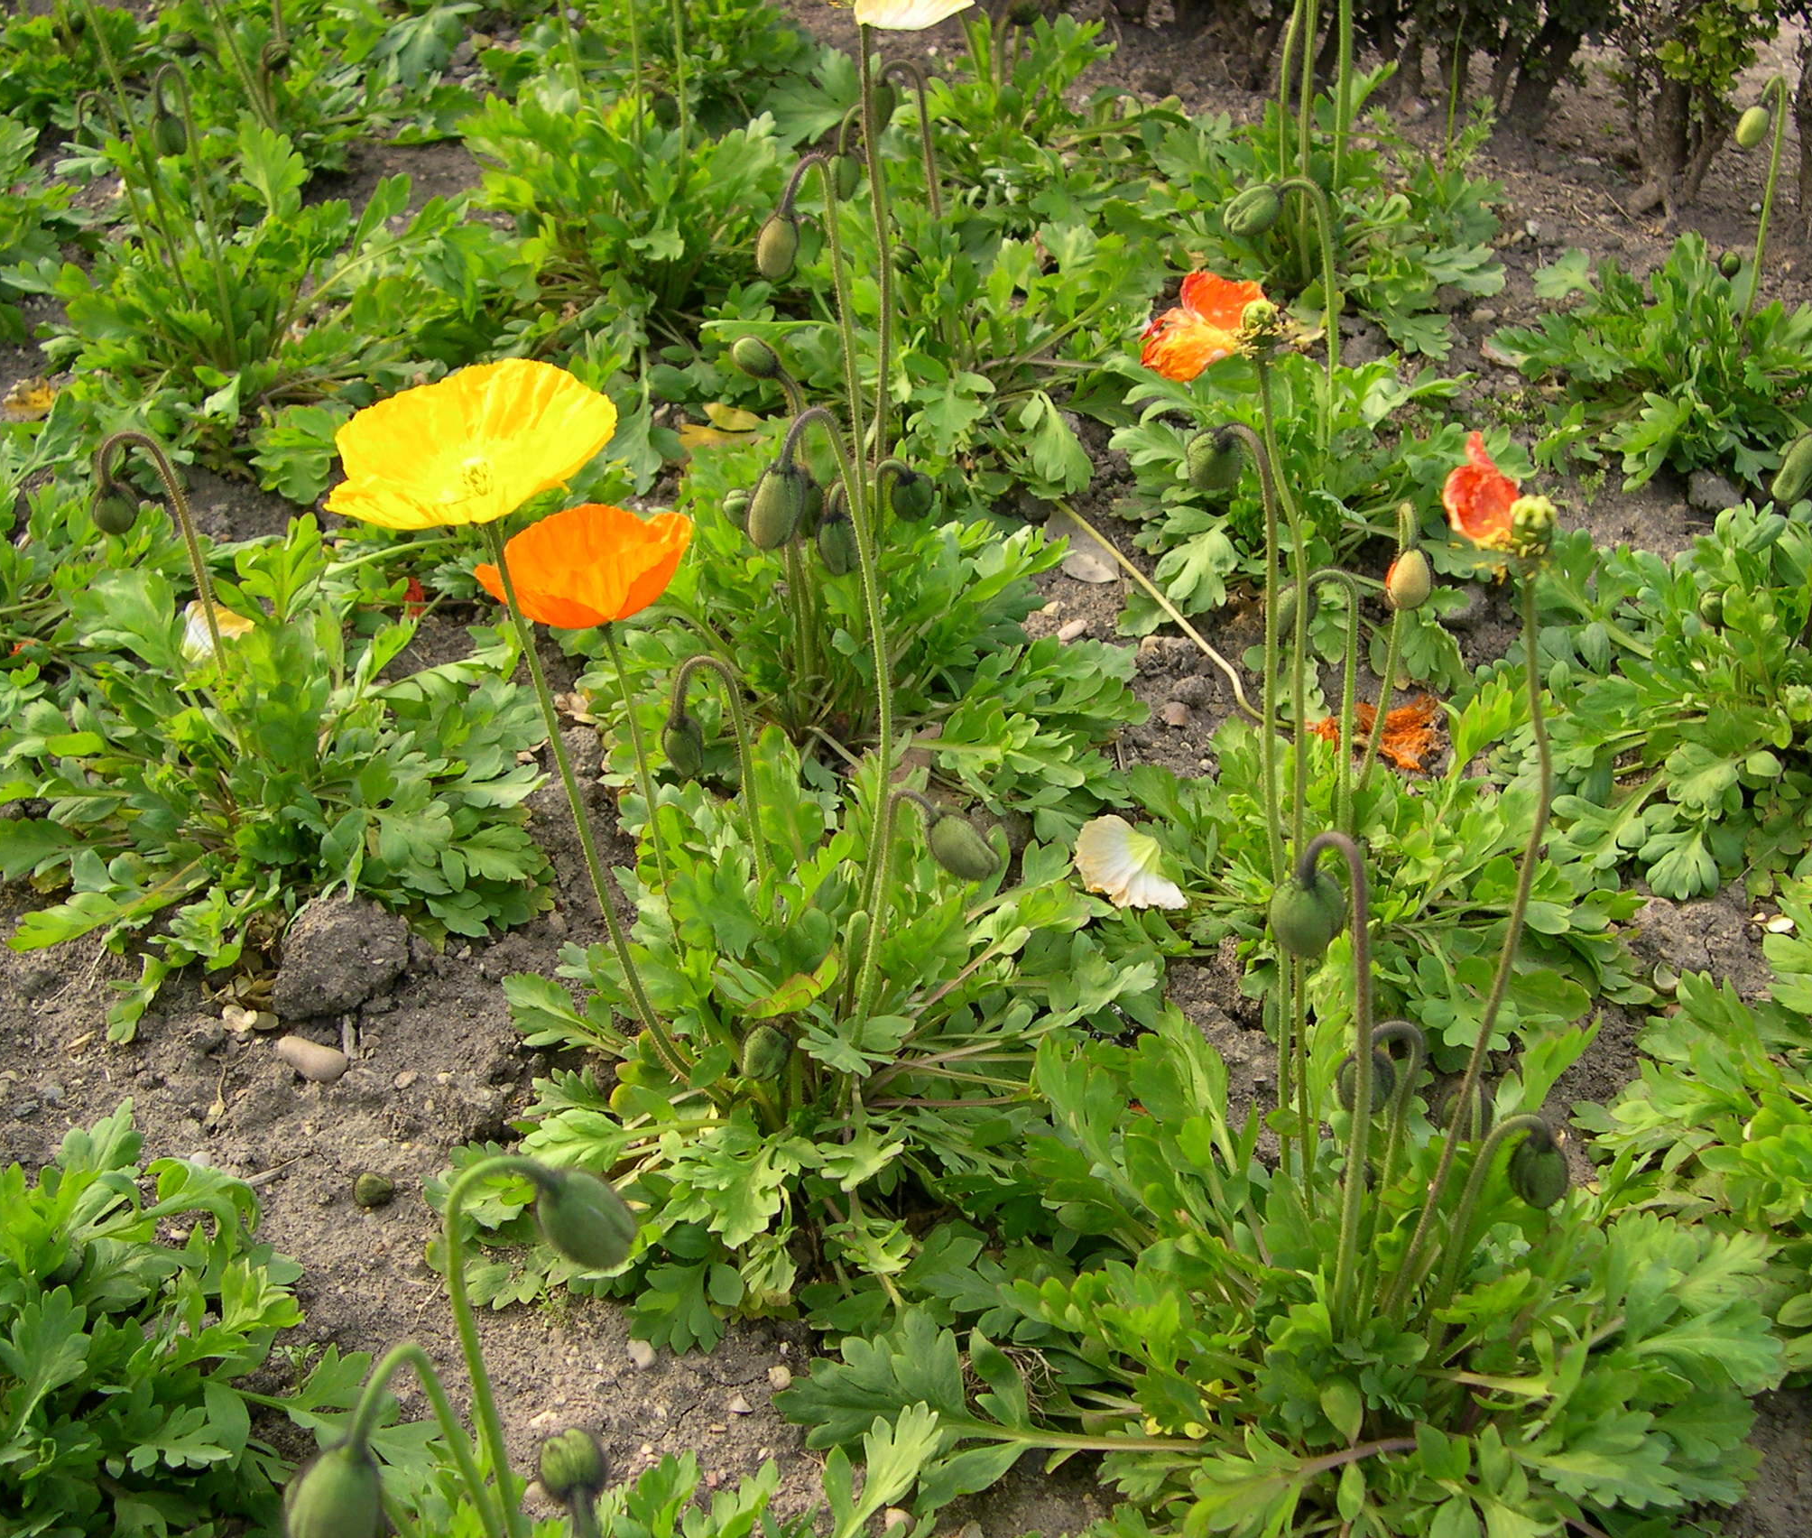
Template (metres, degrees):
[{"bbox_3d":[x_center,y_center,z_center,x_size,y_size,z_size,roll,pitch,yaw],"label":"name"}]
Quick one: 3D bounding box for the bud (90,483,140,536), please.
[{"bbox_3d":[-0.347,-0.114,0.989,0.020,0.024,0.020,0,32,0],"label":"bud"}]

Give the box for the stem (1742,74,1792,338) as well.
[{"bbox_3d":[0.546,-0.358,1.436,0.024,0.169,0.012,-5,32,3],"label":"stem"}]

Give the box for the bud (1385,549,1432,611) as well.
[{"bbox_3d":[0.234,-0.088,1.045,0.021,0.030,0.021,0,32,0],"label":"bud"}]

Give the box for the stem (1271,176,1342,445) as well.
[{"bbox_3d":[0.253,-0.288,1.430,0.051,0.176,0.014,0,32,0],"label":"stem"}]

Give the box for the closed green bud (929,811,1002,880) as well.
[{"bbox_3d":[0.025,0.033,0.942,0.036,0.021,0.021,37,25,-21],"label":"closed green bud"}]

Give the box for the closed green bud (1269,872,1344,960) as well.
[{"bbox_3d":[0.133,0.049,0.750,0.025,0.031,0.025,0,32,0],"label":"closed green bud"}]

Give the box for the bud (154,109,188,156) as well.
[{"bbox_3d":[-0.451,-0.391,1.383,0.020,0.028,0.020,0,32,0],"label":"bud"}]

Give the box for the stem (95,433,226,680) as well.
[{"bbox_3d":[-0.381,-0.106,1.150,0.046,0.140,0.016,0,32,0],"label":"stem"}]

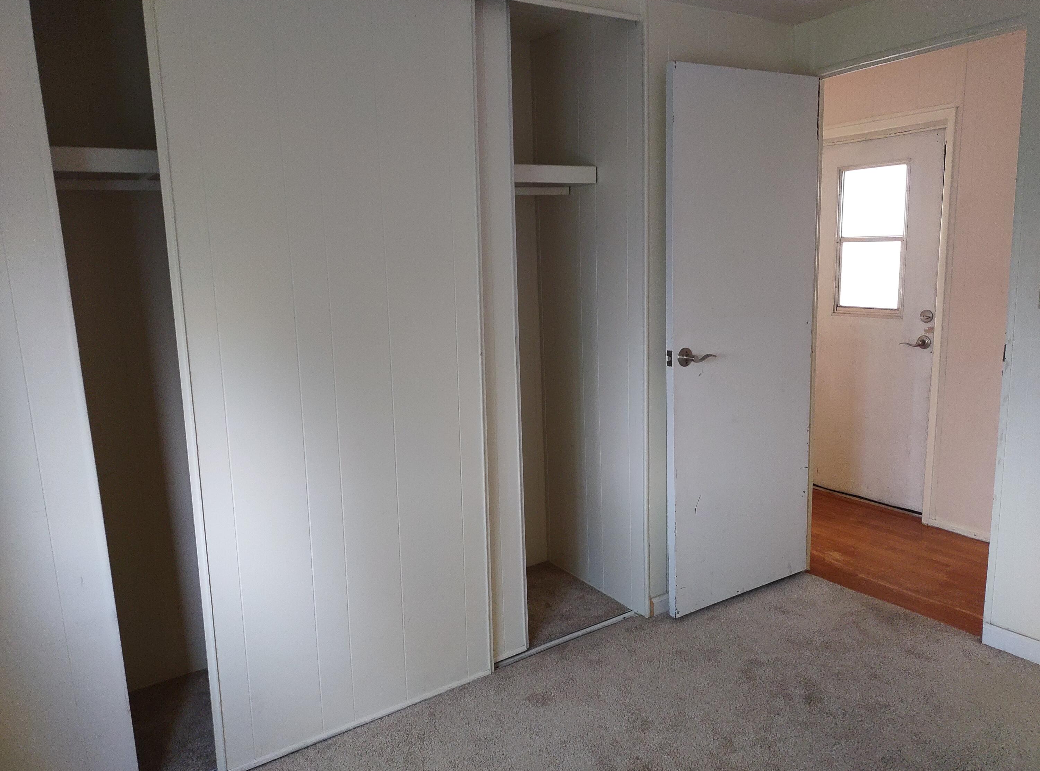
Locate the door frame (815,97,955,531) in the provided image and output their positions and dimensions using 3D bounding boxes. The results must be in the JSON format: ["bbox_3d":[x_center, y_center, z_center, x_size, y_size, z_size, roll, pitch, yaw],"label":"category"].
[{"bbox_3d":[1.829,-0.345,3.996,0.110,2.030,0.910,-9,12,-33],"label":"door frame"}]

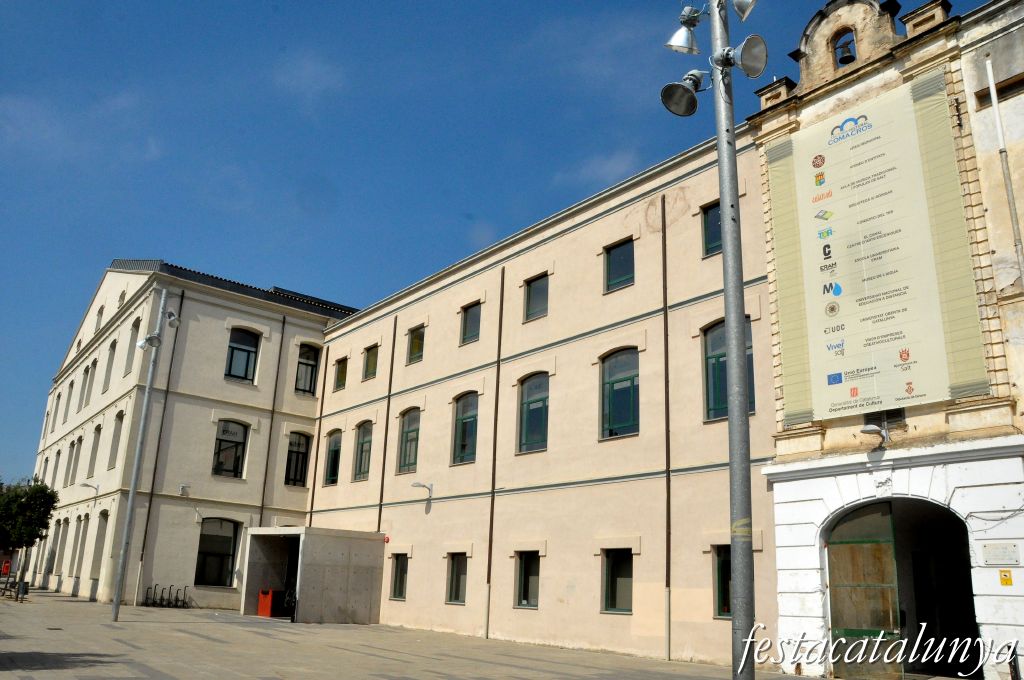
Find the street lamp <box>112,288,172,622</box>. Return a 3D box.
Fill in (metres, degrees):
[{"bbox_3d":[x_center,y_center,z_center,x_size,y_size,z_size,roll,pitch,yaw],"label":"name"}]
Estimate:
[{"bbox_3d":[-13.170,3.754,27.259,1.500,11.742,1.300,8,-17,-25],"label":"street lamp"}]

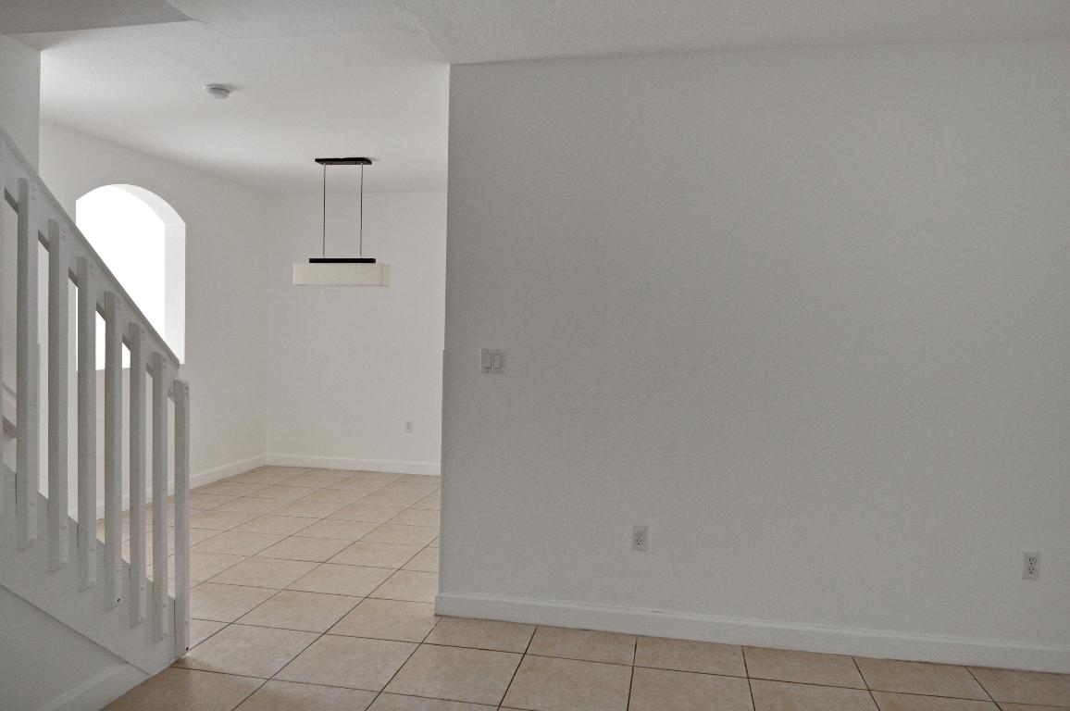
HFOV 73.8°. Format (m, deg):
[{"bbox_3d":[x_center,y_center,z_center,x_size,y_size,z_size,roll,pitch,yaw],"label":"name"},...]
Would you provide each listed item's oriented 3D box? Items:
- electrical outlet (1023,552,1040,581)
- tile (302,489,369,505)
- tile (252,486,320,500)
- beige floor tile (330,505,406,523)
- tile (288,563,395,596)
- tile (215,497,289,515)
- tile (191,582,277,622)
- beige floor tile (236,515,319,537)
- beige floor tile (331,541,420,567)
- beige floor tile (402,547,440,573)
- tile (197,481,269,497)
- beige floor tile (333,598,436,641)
[{"bbox_3d":[2.088,0.888,2.997,0.071,0.115,0.007,2,1,10],"label":"electrical outlet"},{"bbox_3d":[-1.631,1.167,5.879,0.456,0.012,0.456,2,1,10],"label":"tile"},{"bbox_3d":[-2.057,1.138,5.853,0.455,0.012,0.446,2,2,11],"label":"tile"},{"bbox_3d":[-1.258,1.189,5.331,0.453,0.010,0.453,2,1,10],"label":"beige floor tile"},{"bbox_3d":[-1.047,1.228,3.902,0.453,0.010,0.453,2,1,10],"label":"tile"},{"bbox_3d":[-2.159,1.168,5.495,0.454,0.013,0.454,2,1,10],"label":"tile"},{"bbox_3d":[-1.577,1.225,3.537,0.454,0.013,0.454,2,1,10],"label":"tile"},{"bbox_3d":[-1.789,1.189,4.966,0.454,0.013,0.454,2,1,10],"label":"beige floor tile"},{"bbox_3d":[-0.971,1.221,4.363,0.456,0.012,0.456,2,1,10],"label":"beige floor tile"},{"bbox_3d":[-0.511,1.224,4.215,0.455,0.012,0.446,2,2,11],"label":"beige floor tile"},{"bbox_3d":[-2.530,1.146,6.024,0.454,0.013,0.454,2,1,10],"label":"tile"},{"bbox_3d":[-0.676,1.250,3.373,0.453,0.010,0.453,2,1,10],"label":"beige floor tile"}]

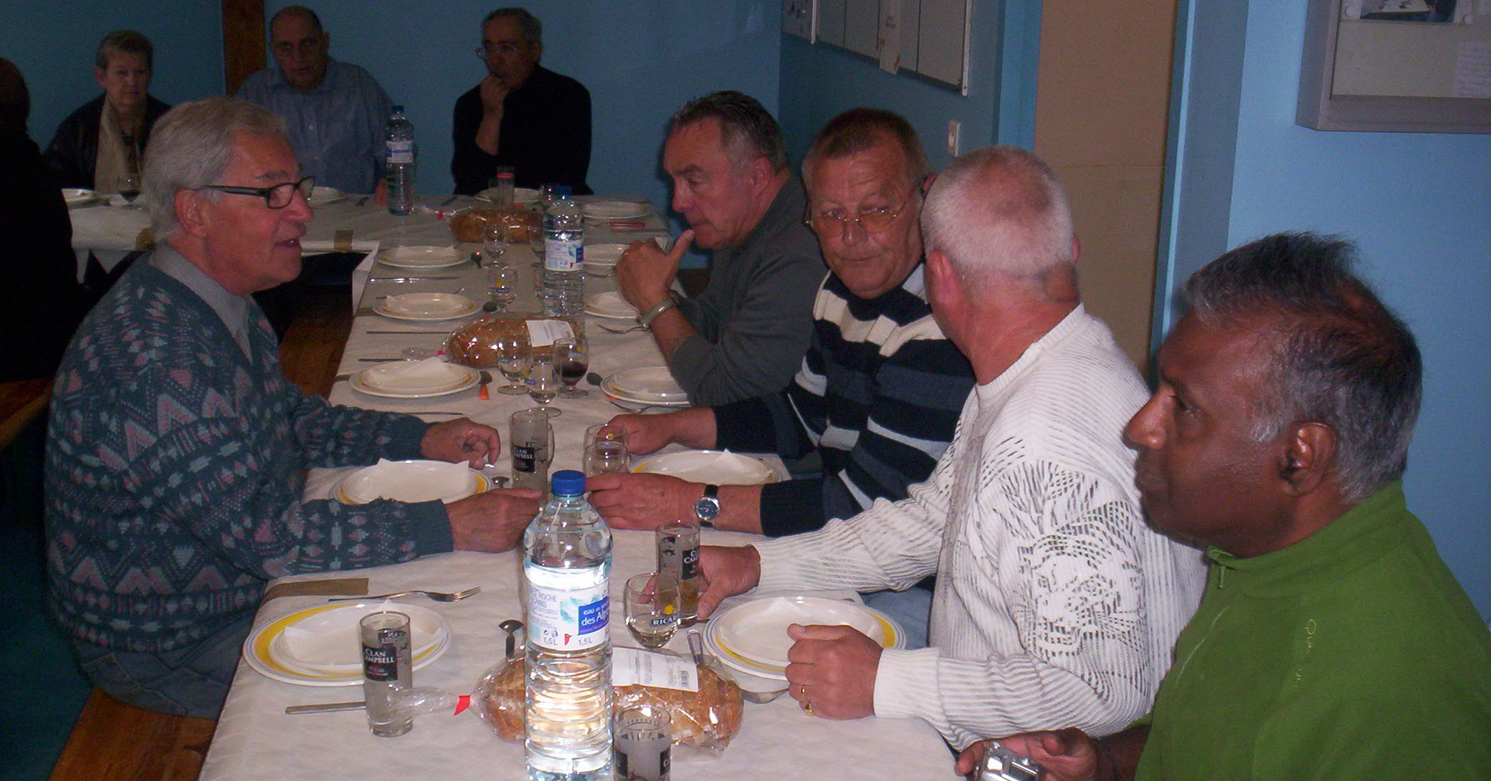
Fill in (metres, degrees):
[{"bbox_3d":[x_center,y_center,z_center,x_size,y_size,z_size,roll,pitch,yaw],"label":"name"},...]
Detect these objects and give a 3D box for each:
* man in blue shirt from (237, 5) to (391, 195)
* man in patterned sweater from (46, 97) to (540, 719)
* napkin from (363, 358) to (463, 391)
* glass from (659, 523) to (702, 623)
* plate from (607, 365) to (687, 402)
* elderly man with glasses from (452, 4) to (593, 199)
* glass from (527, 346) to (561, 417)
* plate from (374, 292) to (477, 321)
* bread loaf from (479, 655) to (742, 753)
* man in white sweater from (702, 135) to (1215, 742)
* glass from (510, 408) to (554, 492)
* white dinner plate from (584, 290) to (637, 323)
[{"bbox_3d":[-1.474,-0.620,5.424,0.560,1.330,0.750,-2,16,-8],"label":"man in blue shirt"},{"bbox_3d":[-0.649,0.252,2.331,0.740,1.340,0.560,-1,16,-7],"label":"man in patterned sweater"},{"bbox_3d":[-0.619,-0.025,2.967,0.185,0.035,0.170,1,16,0],"label":"napkin"},{"bbox_3d":[-0.084,0.233,2.013,0.054,0.123,0.054,1,16,0],"label":"glass"},{"bbox_3d":[-0.148,-0.005,2.955,0.242,0.036,0.242,1,16,0],"label":"plate"},{"bbox_3d":[-0.764,-0.609,5.424,0.520,1.330,0.750,2,16,5],"label":"elderly man with glasses"},{"bbox_3d":[-0.357,-0.008,2.813,0.065,0.100,0.065,-2,16,-9],"label":"glass"},{"bbox_3d":[-0.700,-0.179,3.507,0.240,0.030,0.240,-2,16,-9],"label":"plate"},{"bbox_3d":[-0.143,0.331,1.705,0.280,0.082,0.120,2,16,4],"label":"bread loaf"},{"bbox_3d":[0.245,0.386,1.911,0.680,1.340,0.540,0,16,-3],"label":"man in white sweater"},{"bbox_3d":[-0.327,0.097,2.408,0.056,0.125,0.056,-2,16,-9],"label":"glass"},{"bbox_3d":[-0.220,-0.188,3.586,0.242,0.036,0.242,1,16,0],"label":"white dinner plate"}]

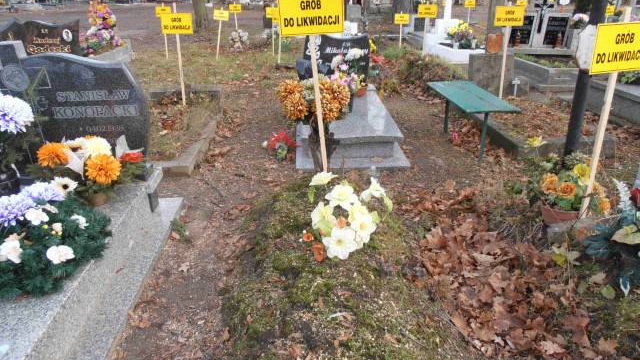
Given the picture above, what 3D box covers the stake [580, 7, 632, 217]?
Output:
[{"bbox_3d":[1.704,-0.345,2.658,0.042,1.285,0.030,11,26,28],"label":"stake"}]

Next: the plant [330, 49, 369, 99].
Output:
[{"bbox_3d":[0.321,-1.162,4.820,0.380,0.460,0.320,-1,24,-3],"label":"plant"}]

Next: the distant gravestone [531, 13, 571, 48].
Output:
[{"bbox_3d":[4.193,-2.690,7.985,0.530,0.620,0.120,-2,23,-3],"label":"distant gravestone"}]

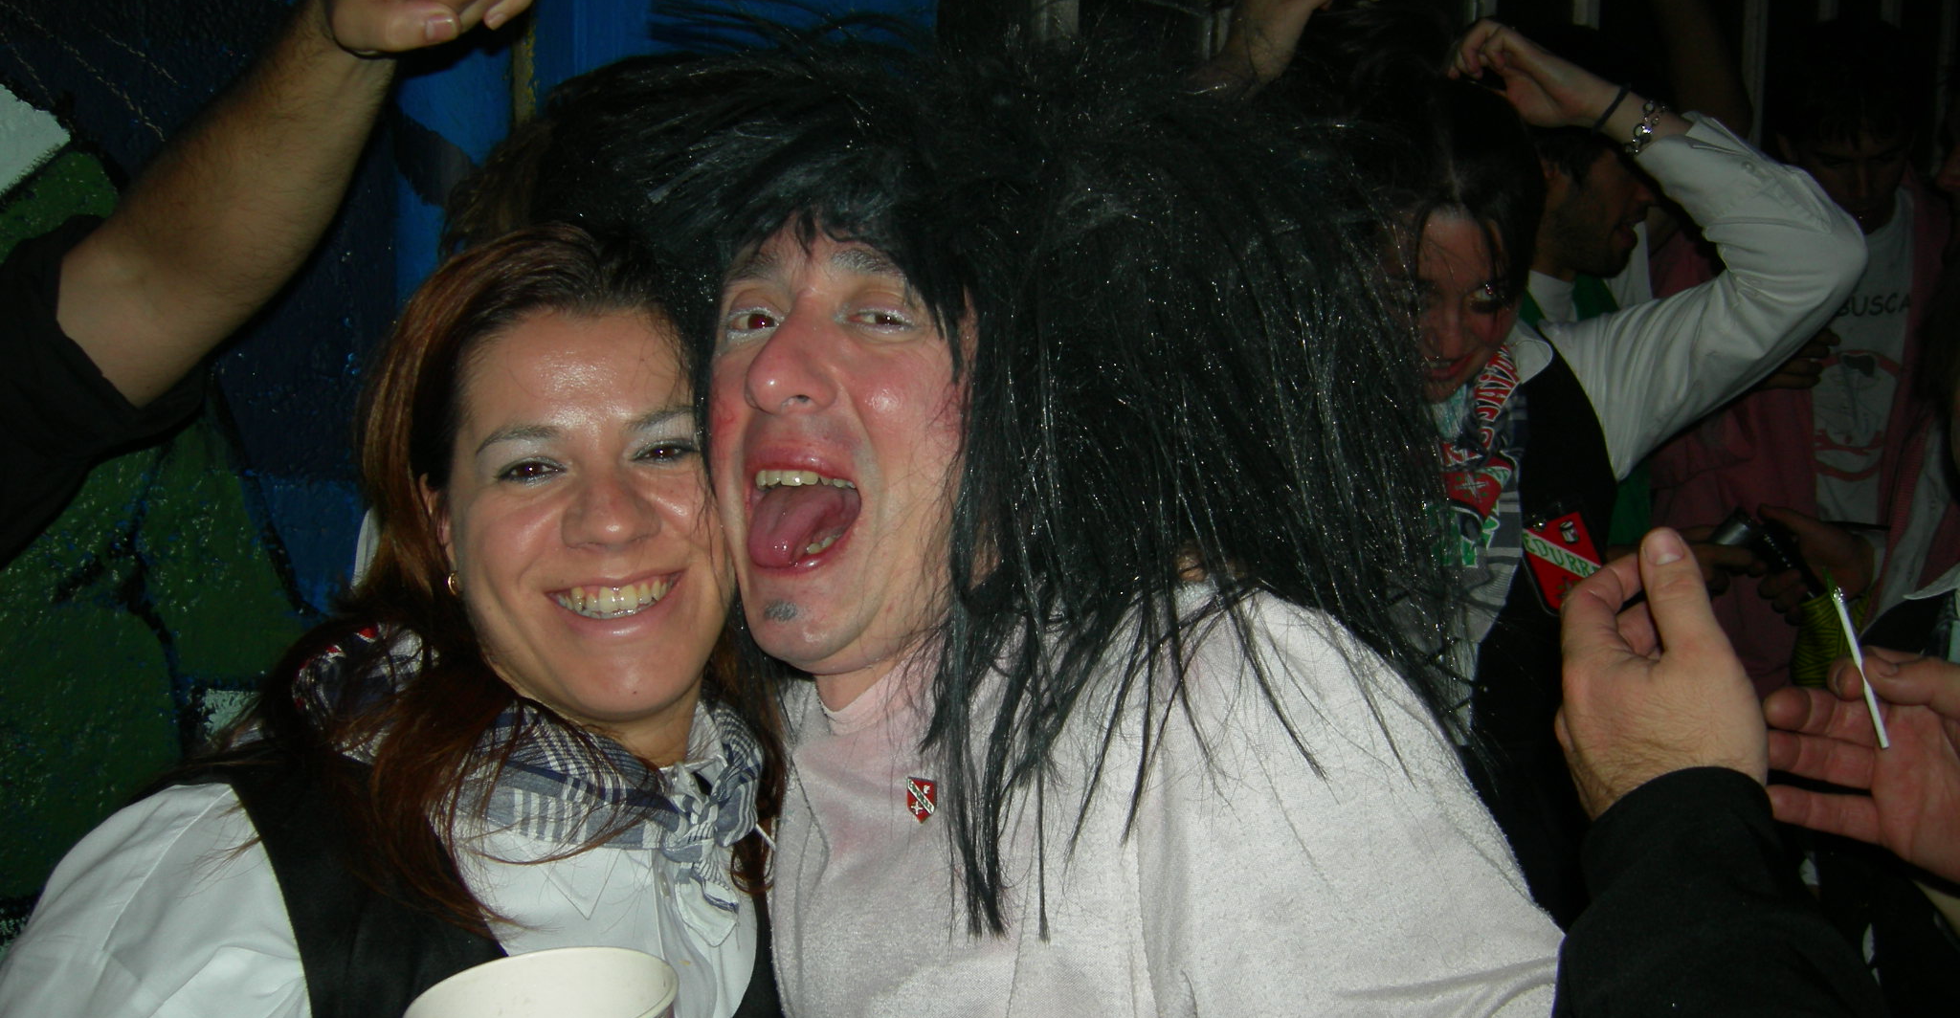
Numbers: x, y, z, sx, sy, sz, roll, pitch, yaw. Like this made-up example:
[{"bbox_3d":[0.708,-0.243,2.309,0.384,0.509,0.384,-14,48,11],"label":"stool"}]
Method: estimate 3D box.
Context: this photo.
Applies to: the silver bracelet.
[{"bbox_3d":[0.550,-0.314,1.680,0.021,0.052,0.050,28,3,7],"label":"silver bracelet"}]

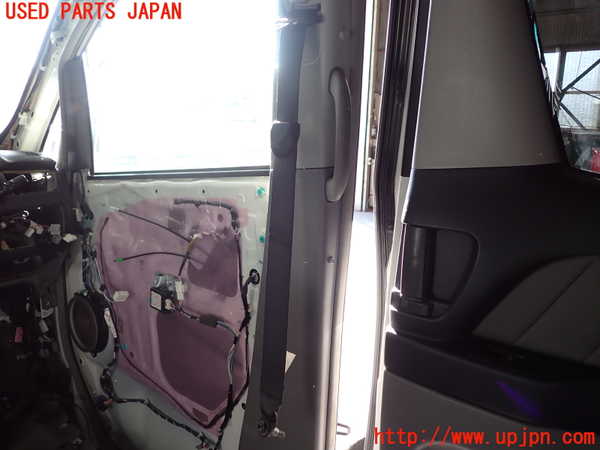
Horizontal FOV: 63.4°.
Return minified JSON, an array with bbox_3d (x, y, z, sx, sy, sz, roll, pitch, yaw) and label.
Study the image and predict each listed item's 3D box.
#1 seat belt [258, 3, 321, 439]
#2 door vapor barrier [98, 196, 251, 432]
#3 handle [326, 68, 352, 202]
[{"bbox_3d":[-0.027,0.043,0.852,0.108,0.785,0.070,9,16,33],"label":"seat belt"},{"bbox_3d":[-0.324,0.202,1.175,0.514,0.572,0.040,9,16,33],"label":"door vapor barrier"},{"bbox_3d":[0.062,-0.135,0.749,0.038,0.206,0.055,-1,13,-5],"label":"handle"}]

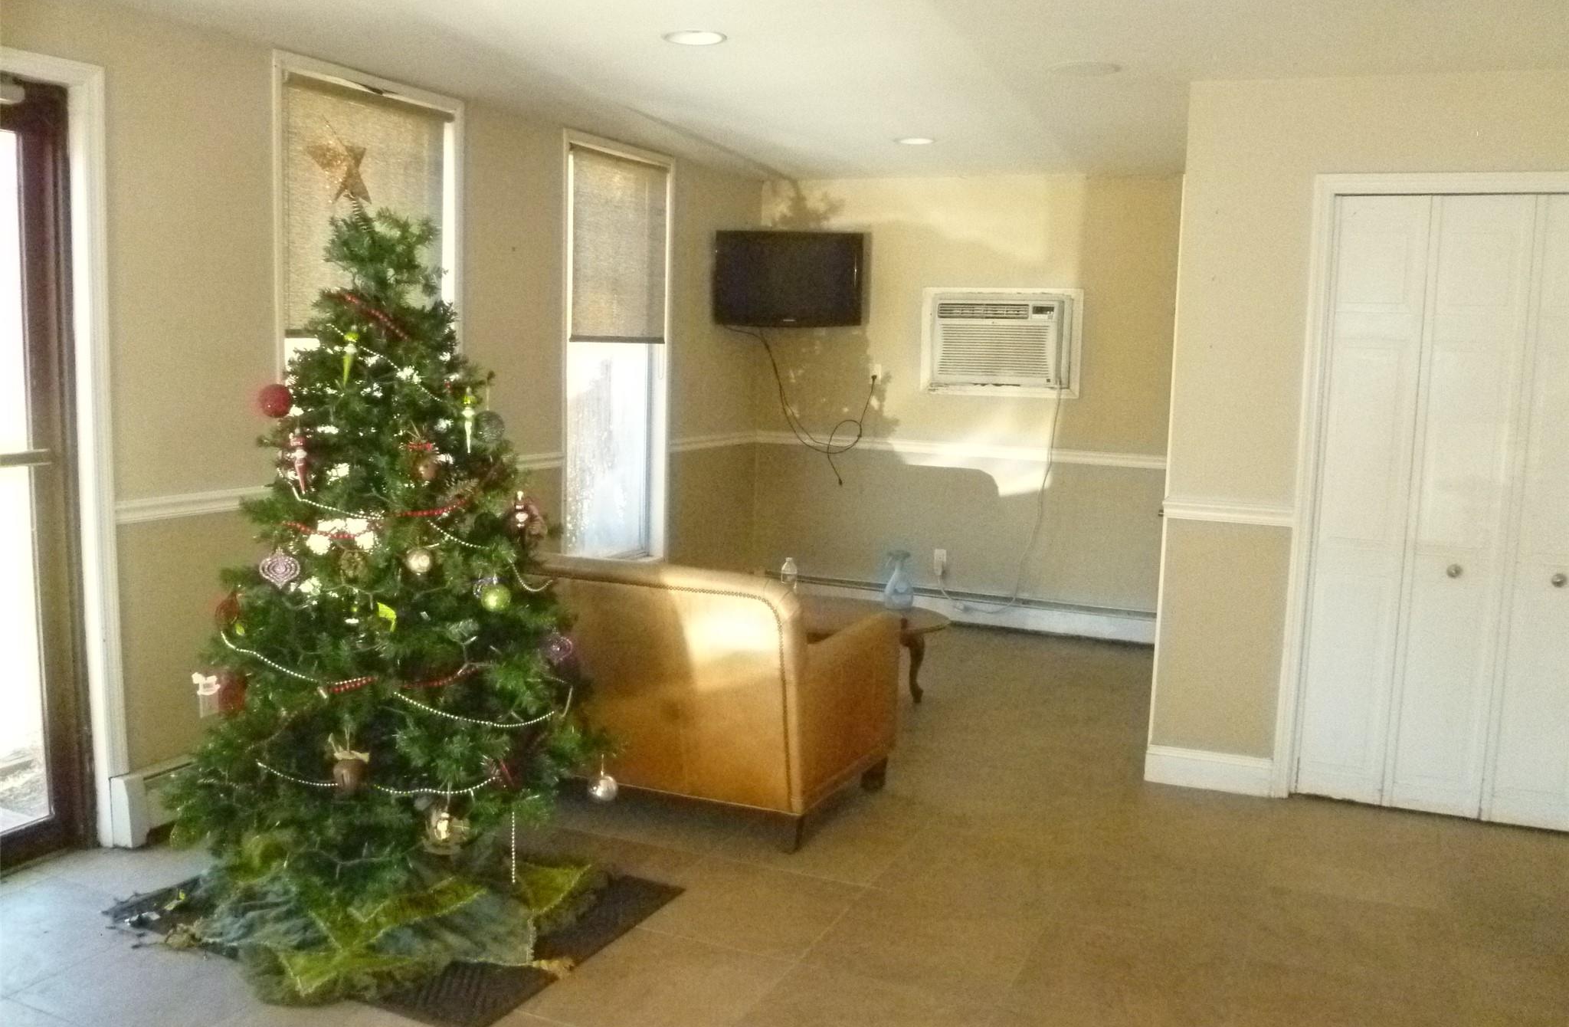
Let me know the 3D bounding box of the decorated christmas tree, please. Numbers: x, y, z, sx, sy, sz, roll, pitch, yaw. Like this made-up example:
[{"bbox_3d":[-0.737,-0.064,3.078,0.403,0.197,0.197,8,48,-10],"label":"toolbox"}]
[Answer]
[{"bbox_3d":[-1.083,0.127,3.354,1.170,1.850,1.170,5,8,21],"label":"decorated christmas tree"}]

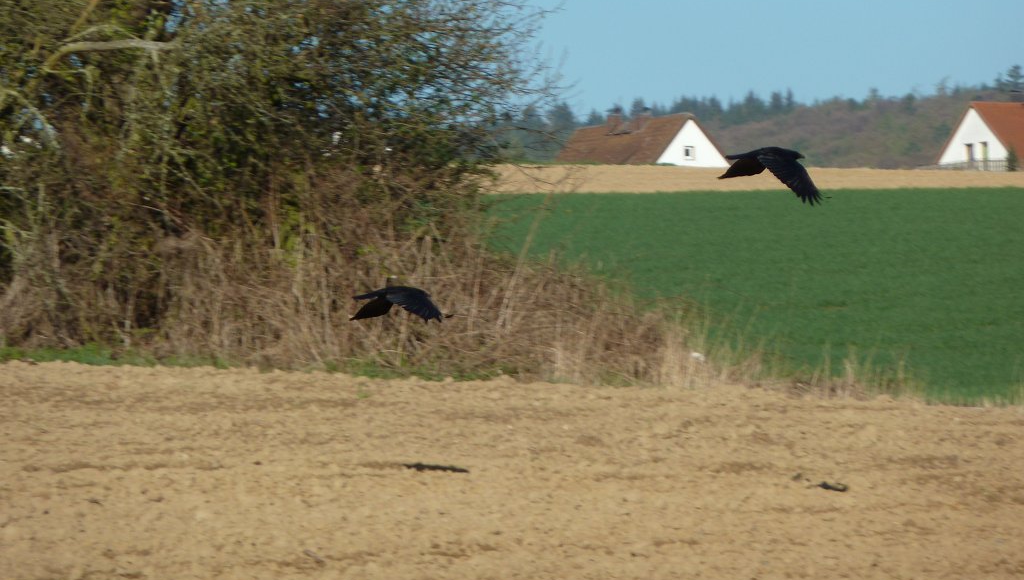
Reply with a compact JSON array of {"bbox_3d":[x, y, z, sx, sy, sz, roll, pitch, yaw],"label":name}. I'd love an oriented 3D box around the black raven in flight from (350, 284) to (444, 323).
[{"bbox_3d":[-0.605,0.076,46.500,0.490,0.190,0.830,-1,1,-34],"label":"black raven in flight"}]

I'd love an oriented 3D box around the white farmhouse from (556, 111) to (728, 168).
[{"bbox_3d":[9.192,-9.046,650.000,9.200,7.600,13.400,-1,-2,-38],"label":"white farmhouse"}]

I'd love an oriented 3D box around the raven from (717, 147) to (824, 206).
[{"bbox_3d":[1.311,-0.581,45.000,0.500,0.250,0.800,-1,5,-37],"label":"raven"}]

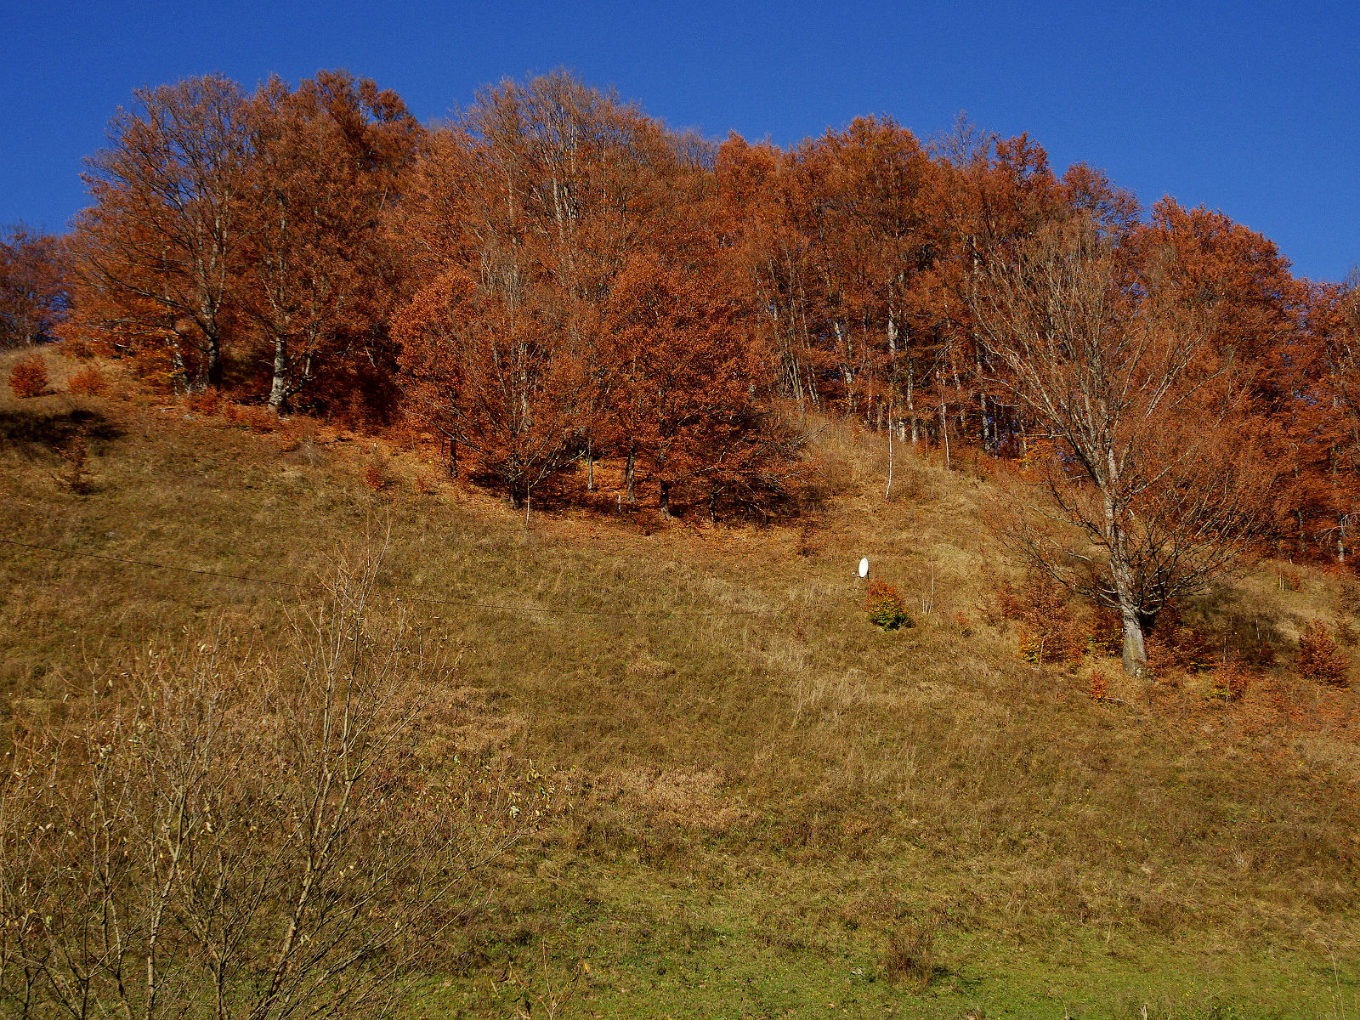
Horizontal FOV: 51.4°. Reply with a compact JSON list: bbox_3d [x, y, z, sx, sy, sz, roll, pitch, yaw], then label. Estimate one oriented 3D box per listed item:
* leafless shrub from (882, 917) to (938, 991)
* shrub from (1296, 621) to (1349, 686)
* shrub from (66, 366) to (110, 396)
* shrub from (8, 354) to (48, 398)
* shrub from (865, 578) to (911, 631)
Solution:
[{"bbox_3d":[5.204,10.048,32.000,1.250,1.560,1.190,0,-6,0],"label":"leafless shrub"},{"bbox_3d":[24.087,5.375,53.000,1.950,2.430,1.850,0,-6,0],"label":"shrub"},{"bbox_3d":[-31.800,-6.937,76.000,2.340,1.600,2.220,0,-6,0],"label":"shrub"},{"bbox_3d":[-35.486,-7.317,77.000,2.200,2.430,2.090,0,-6,0],"label":"shrub"},{"bbox_3d":[8.119,3.677,55.000,1.740,2.020,1.650,0,-6,0],"label":"shrub"}]

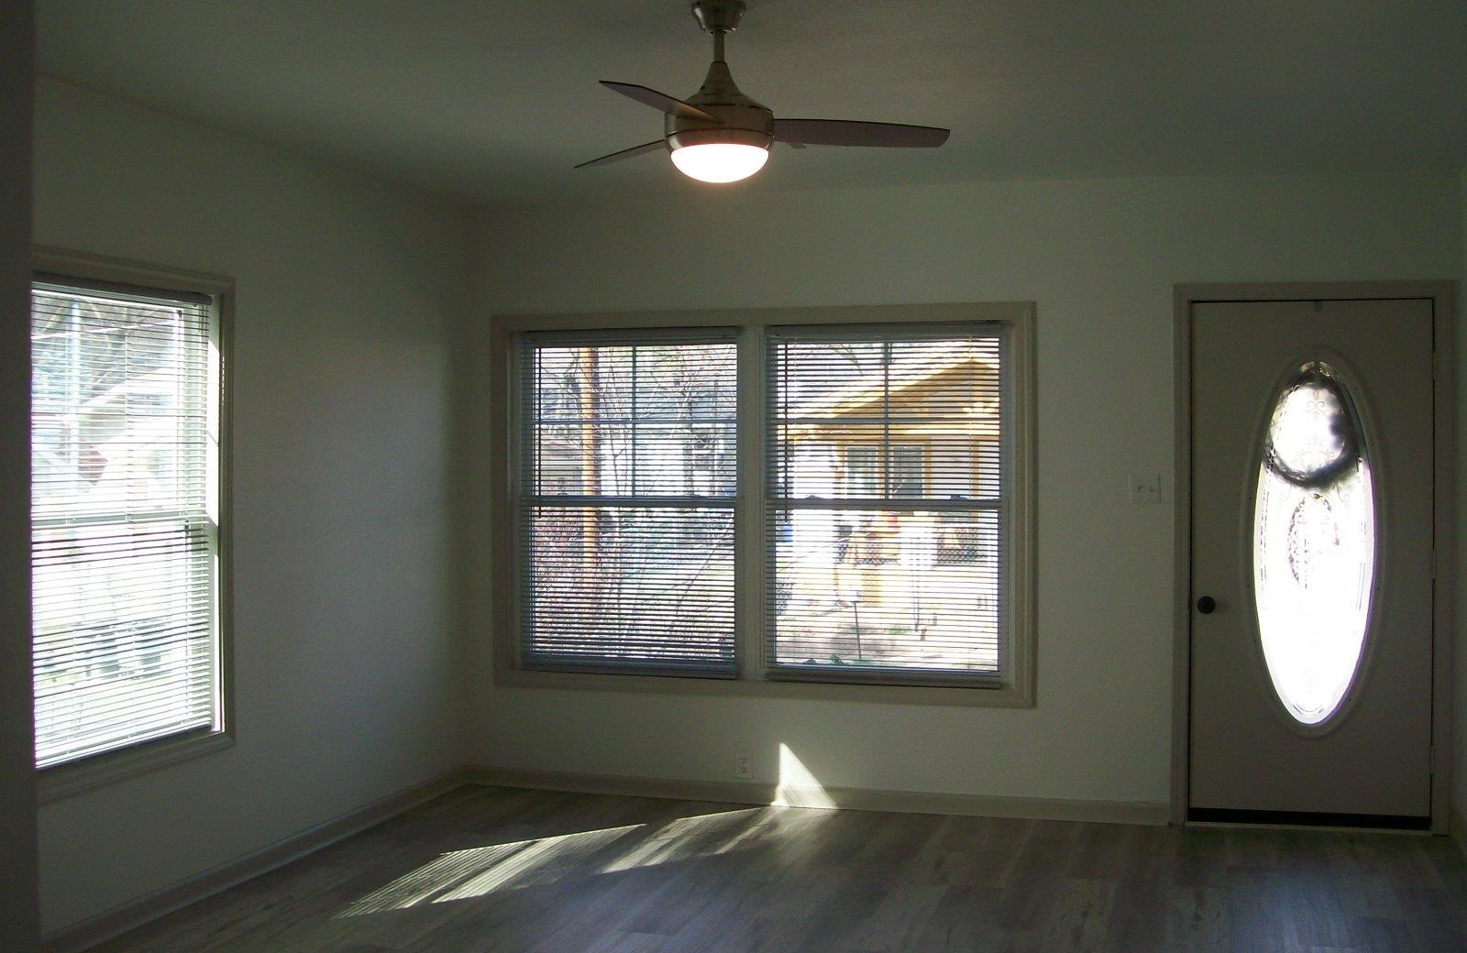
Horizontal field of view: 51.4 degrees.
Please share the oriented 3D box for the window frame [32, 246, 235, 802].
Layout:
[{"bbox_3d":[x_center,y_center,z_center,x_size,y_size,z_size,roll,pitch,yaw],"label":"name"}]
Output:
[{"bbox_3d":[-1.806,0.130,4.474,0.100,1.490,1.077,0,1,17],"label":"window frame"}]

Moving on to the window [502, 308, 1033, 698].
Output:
[{"bbox_3d":[0.084,0.112,6.308,2.275,1.560,0.100,0,1,17],"label":"window"}]

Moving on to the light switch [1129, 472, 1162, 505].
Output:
[{"bbox_3d":[1.571,0.046,5.824,0.118,0.116,0.015,0,1,17],"label":"light switch"}]

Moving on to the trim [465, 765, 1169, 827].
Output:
[{"bbox_3d":[0.256,1.309,6.228,2.990,0.093,0.018,0,1,17],"label":"trim"}]

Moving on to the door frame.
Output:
[{"bbox_3d":[2.198,0.310,5.783,1.017,2.054,0.120,0,1,17],"label":"door frame"}]

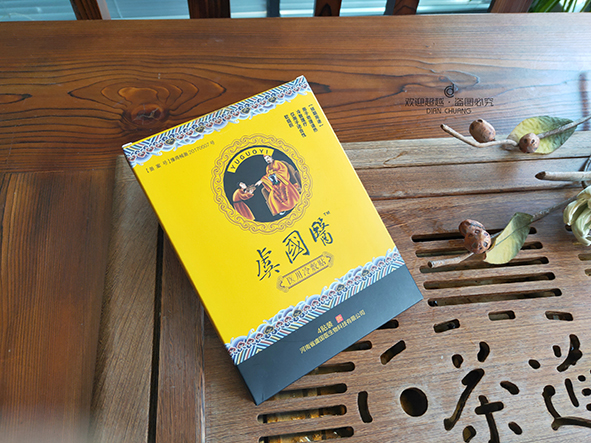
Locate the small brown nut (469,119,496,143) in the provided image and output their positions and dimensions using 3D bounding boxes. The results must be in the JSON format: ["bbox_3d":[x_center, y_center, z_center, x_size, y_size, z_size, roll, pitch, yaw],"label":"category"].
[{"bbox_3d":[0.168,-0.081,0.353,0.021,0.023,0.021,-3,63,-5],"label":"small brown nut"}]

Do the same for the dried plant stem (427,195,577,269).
[{"bbox_3d":[0.170,0.007,0.310,0.146,0.025,0.039,-21,66,-13],"label":"dried plant stem"}]

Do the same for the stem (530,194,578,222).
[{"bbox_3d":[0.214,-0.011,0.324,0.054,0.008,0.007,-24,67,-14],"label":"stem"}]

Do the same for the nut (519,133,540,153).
[{"bbox_3d":[0.210,-0.070,0.351,0.018,0.018,0.019,-3,63,-5],"label":"nut"}]

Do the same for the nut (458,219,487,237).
[{"bbox_3d":[0.139,0.006,0.306,0.022,0.021,0.021,-3,63,-5],"label":"nut"}]

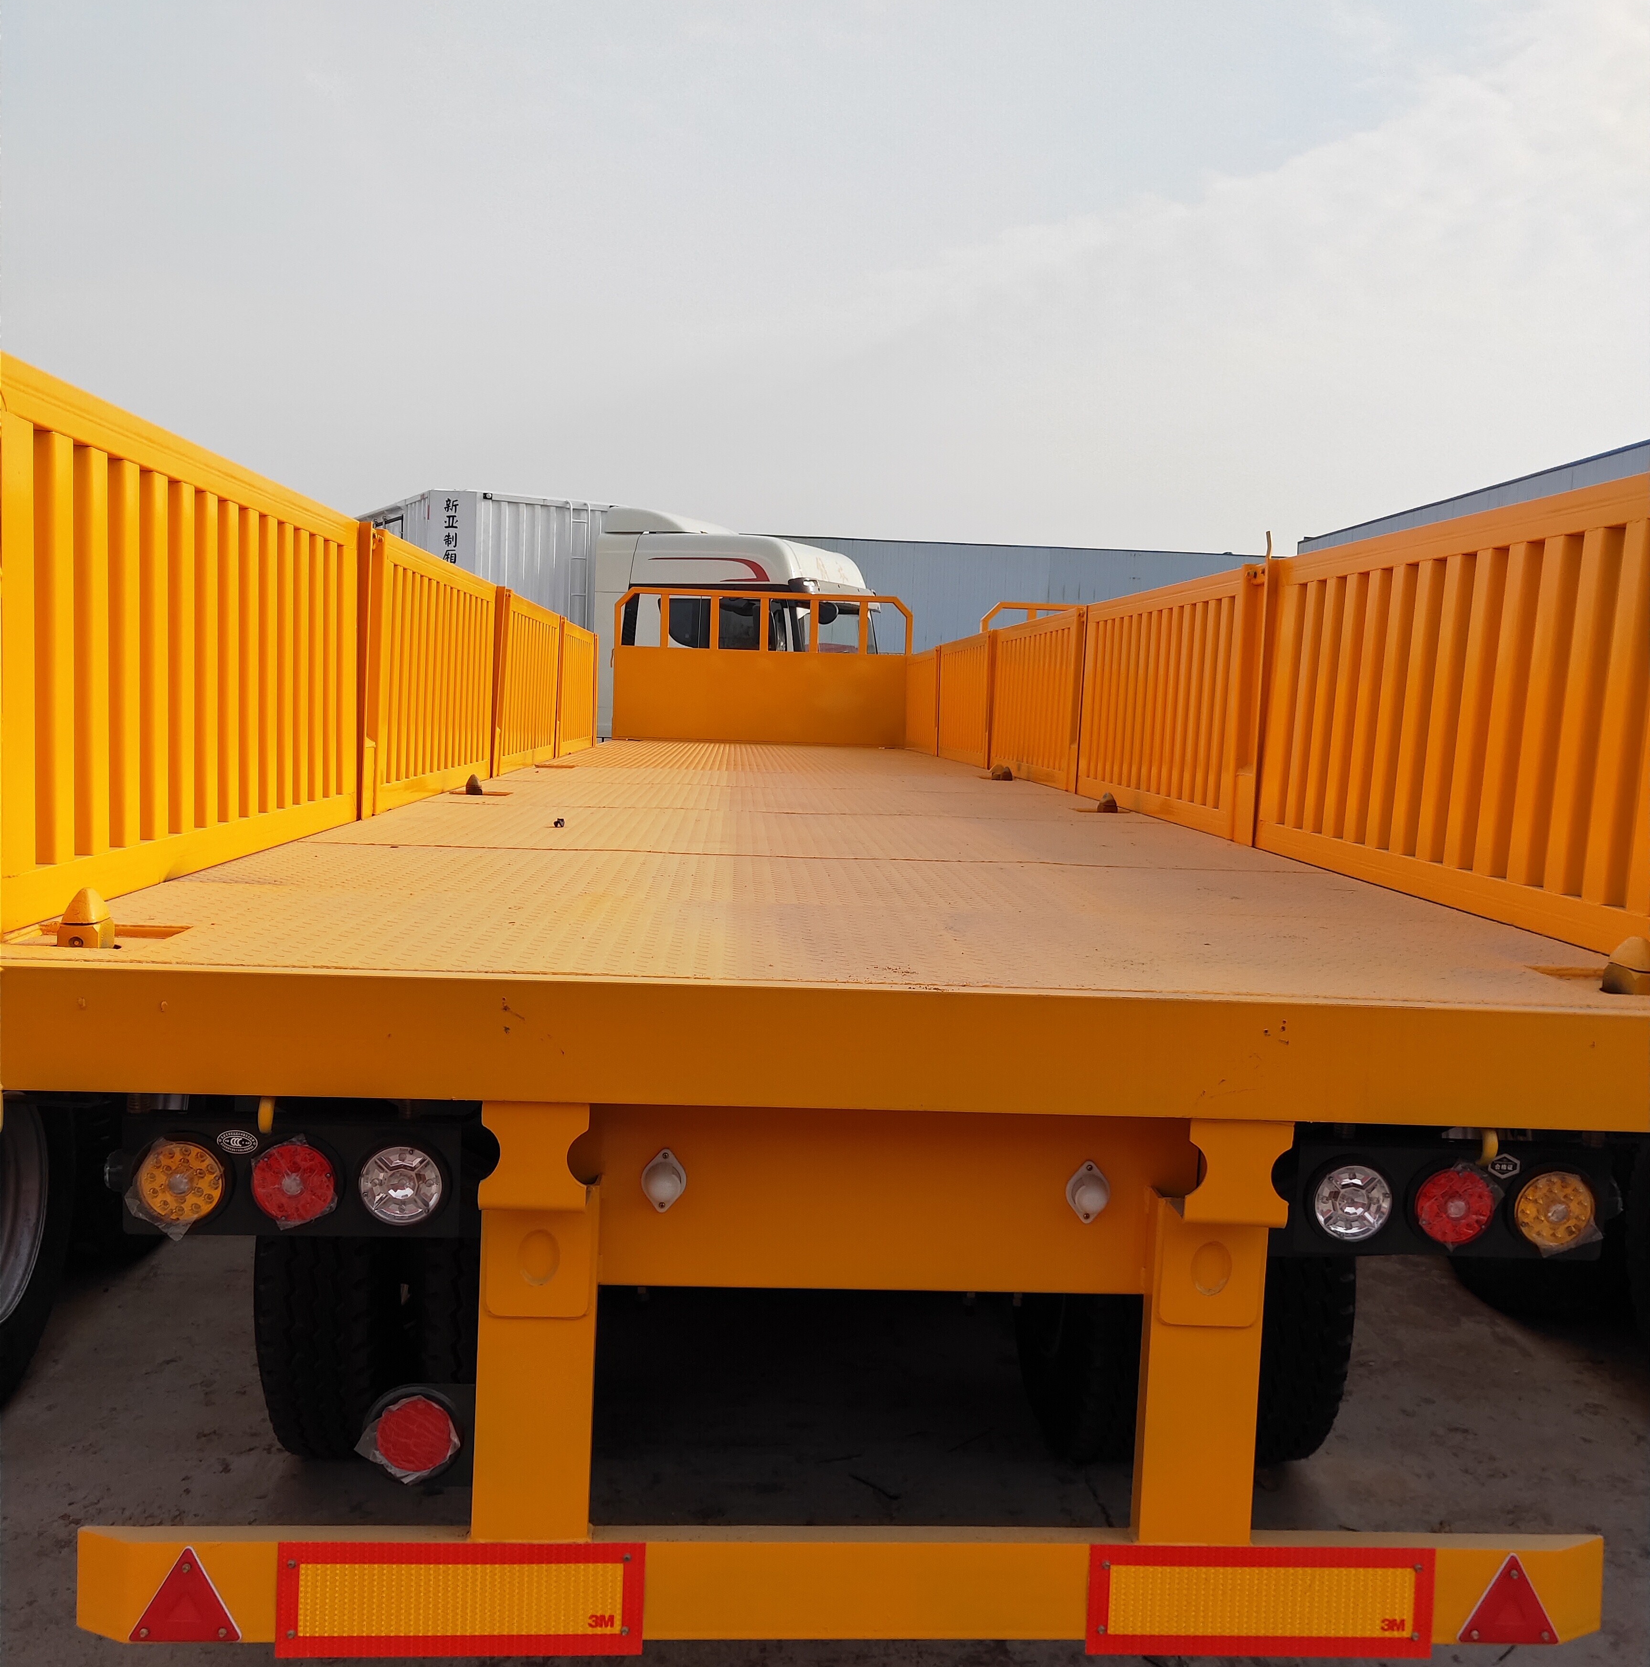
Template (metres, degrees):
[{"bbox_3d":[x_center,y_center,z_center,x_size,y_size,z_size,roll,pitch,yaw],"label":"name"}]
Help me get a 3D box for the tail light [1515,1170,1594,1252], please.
[{"bbox_3d":[1.124,0.585,2.255,0.125,0.125,0.050,2,6,-4],"label":"tail light"}]

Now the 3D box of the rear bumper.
[{"bbox_3d":[0.061,1.153,2.233,2.300,0.170,0.065,2,6,-4],"label":"rear bumper"}]

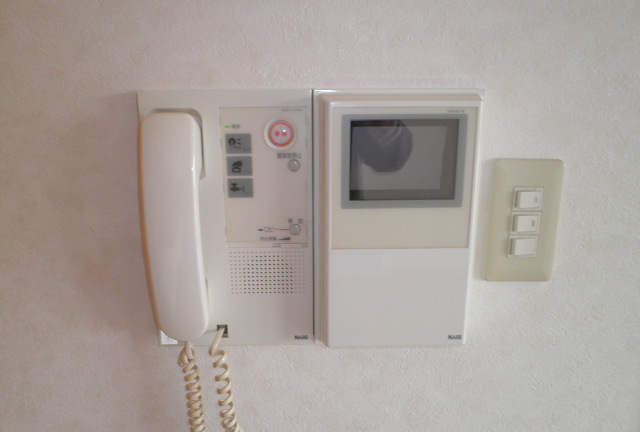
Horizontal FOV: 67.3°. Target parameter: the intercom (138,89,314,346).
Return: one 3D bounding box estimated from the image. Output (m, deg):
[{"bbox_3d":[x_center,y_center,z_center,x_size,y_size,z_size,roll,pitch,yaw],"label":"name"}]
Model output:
[{"bbox_3d":[-0.080,0.010,0.432,0.150,0.241,0.058,0,13,-1],"label":"intercom"}]

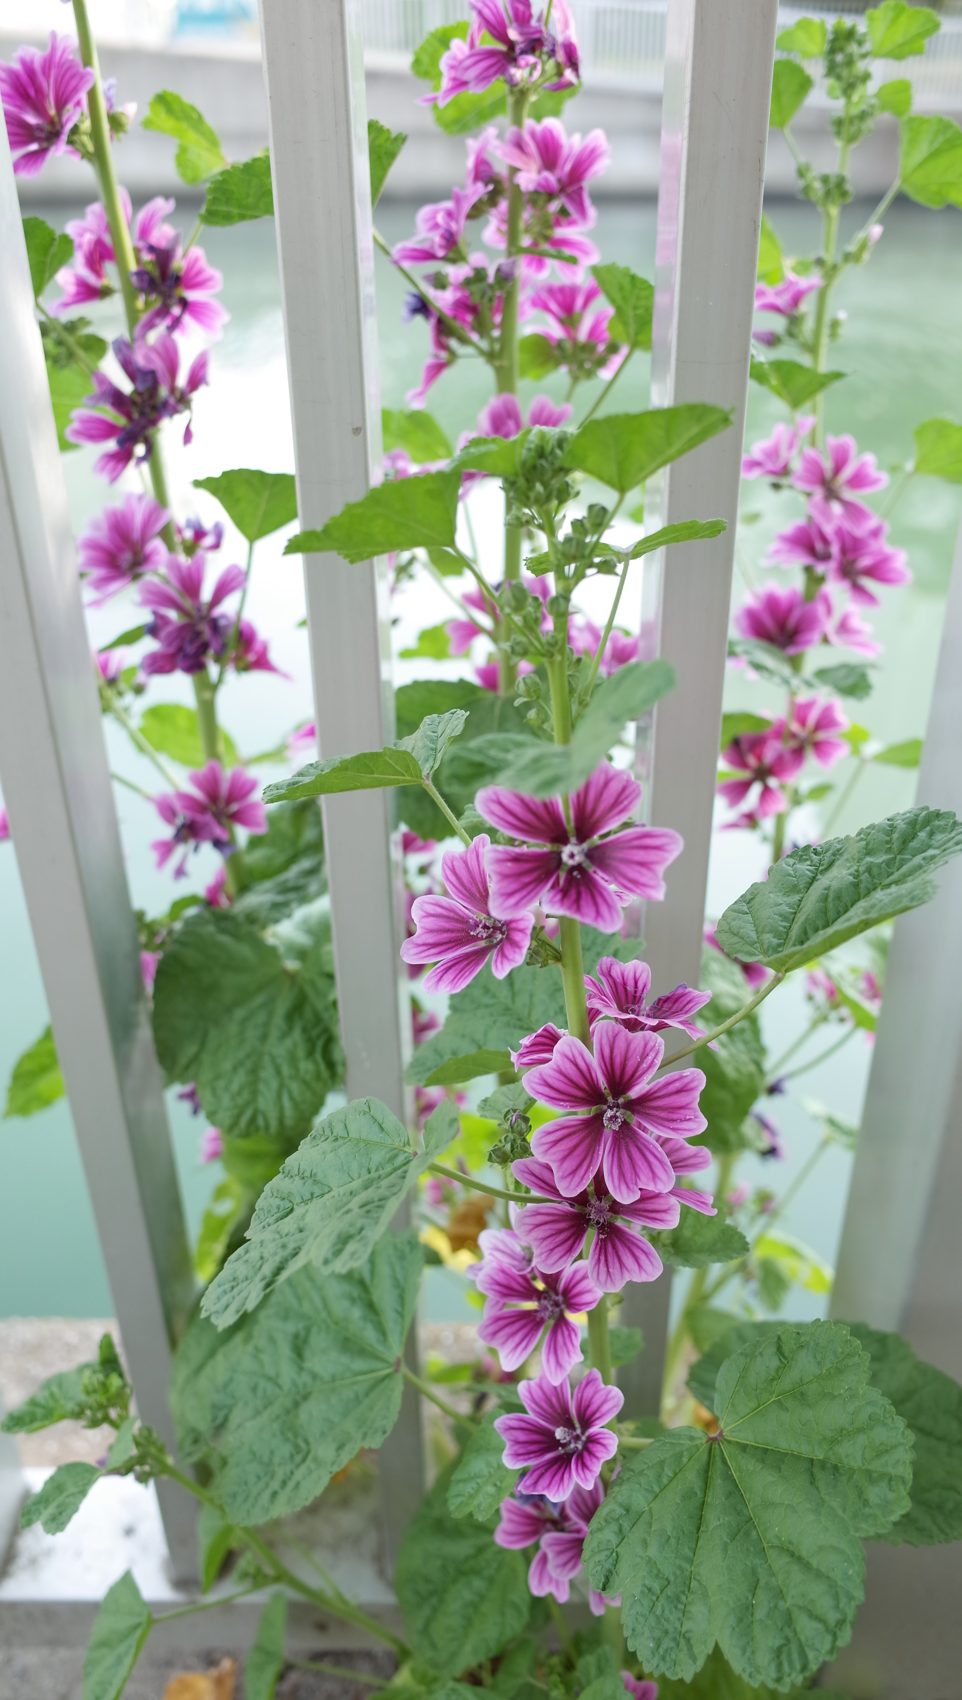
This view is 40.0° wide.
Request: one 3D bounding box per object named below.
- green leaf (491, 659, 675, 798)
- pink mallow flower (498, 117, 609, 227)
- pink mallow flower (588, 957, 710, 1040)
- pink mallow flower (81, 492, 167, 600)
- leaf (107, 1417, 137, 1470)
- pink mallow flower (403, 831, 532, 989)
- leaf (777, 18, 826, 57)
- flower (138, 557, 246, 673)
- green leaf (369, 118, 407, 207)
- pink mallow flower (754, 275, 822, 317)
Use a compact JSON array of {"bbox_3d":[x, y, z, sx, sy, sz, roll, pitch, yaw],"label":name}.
[{"bbox_3d":[0.024,-0.029,0.311,0.041,0.030,0.025,-1,29,0],"label":"green leaf"},{"bbox_3d":[0.032,-0.298,0.580,0.047,0.044,0.032,-9,-4,-14],"label":"pink mallow flower"},{"bbox_3d":[0.048,0.045,0.385,0.041,0.024,0.038,1,38,1],"label":"pink mallow flower"},{"bbox_3d":[-0.169,-0.143,0.620,0.044,0.047,0.031,10,-11,19],"label":"pink mallow flower"},{"bbox_3d":[-0.172,0.283,0.630,0.015,0.010,0.026,-26,73,-37],"label":"leaf"},{"bbox_3d":[-0.004,0.020,0.410,0.043,0.048,0.026,17,-1,29],"label":"pink mallow flower"},{"bbox_3d":[0.142,-0.363,0.590,0.025,0.020,0.012,5,32,10],"label":"leaf"},{"bbox_3d":[-0.136,-0.110,0.620,0.051,0.038,0.052,-4,65,-5],"label":"flower"},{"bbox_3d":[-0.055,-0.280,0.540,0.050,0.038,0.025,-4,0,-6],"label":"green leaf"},{"bbox_3d":[0.134,-0.251,0.595,0.042,0.026,0.036,13,32,23],"label":"pink mallow flower"}]

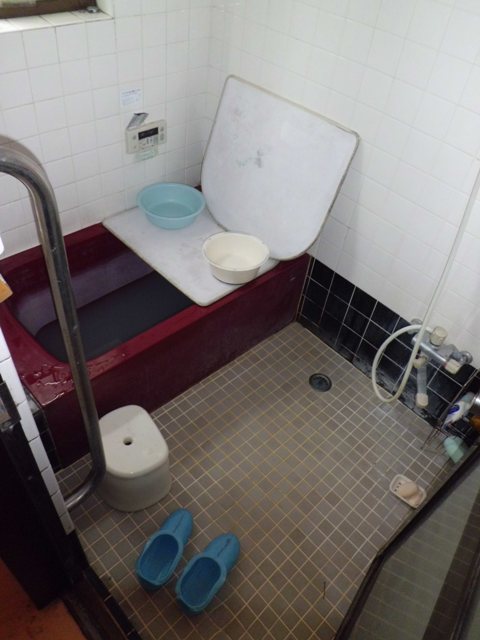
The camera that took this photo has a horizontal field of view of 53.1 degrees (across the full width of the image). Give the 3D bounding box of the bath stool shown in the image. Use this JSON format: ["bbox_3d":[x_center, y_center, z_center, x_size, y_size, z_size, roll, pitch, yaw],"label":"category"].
[{"bbox_3d":[-0.381,0.473,1.650,0.232,0.220,0.285,-21,53,-26],"label":"bath stool"}]

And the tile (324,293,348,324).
[{"bbox_3d":[0.411,-0.055,2.058,0.010,0.106,0.106,-32,58,-33],"label":"tile"}]

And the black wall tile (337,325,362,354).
[{"bbox_3d":[0.494,0.084,2.165,0.010,0.108,0.108,-32,58,-32],"label":"black wall tile"}]

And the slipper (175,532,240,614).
[{"bbox_3d":[-0.096,0.765,1.495,0.120,0.085,0.252,27,48,17],"label":"slipper"}]

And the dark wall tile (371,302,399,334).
[{"bbox_3d":[0.570,-0.008,1.884,0.010,0.106,0.106,-32,58,-33],"label":"dark wall tile"}]

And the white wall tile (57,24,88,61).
[{"bbox_3d":[-0.556,-0.916,1.584,0.108,0.108,0.010,-32,58,-32],"label":"white wall tile"}]

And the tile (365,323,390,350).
[{"bbox_3d":[0.580,0.068,2.035,0.010,0.108,0.108,-32,58,-32],"label":"tile"}]

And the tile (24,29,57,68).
[{"bbox_3d":[-0.634,-0.867,1.526,0.108,0.108,0.010,-32,58,-32],"label":"tile"}]

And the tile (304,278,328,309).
[{"bbox_3d":[0.337,-0.116,2.107,0.010,0.106,0.106,-32,58,-33],"label":"tile"}]

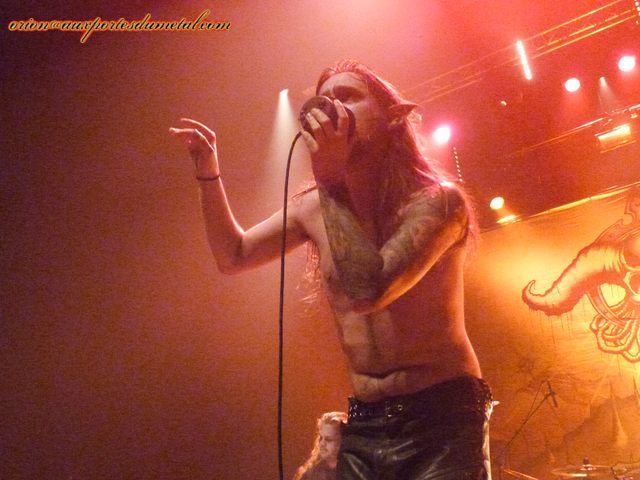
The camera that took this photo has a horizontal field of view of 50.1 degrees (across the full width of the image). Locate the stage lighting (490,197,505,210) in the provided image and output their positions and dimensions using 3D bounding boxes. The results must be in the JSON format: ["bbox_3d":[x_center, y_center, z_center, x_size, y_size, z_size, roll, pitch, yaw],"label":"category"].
[{"bbox_3d":[2.118,-0.441,8.117,0.200,0.200,0.240,-11,5,27],"label":"stage lighting"}]

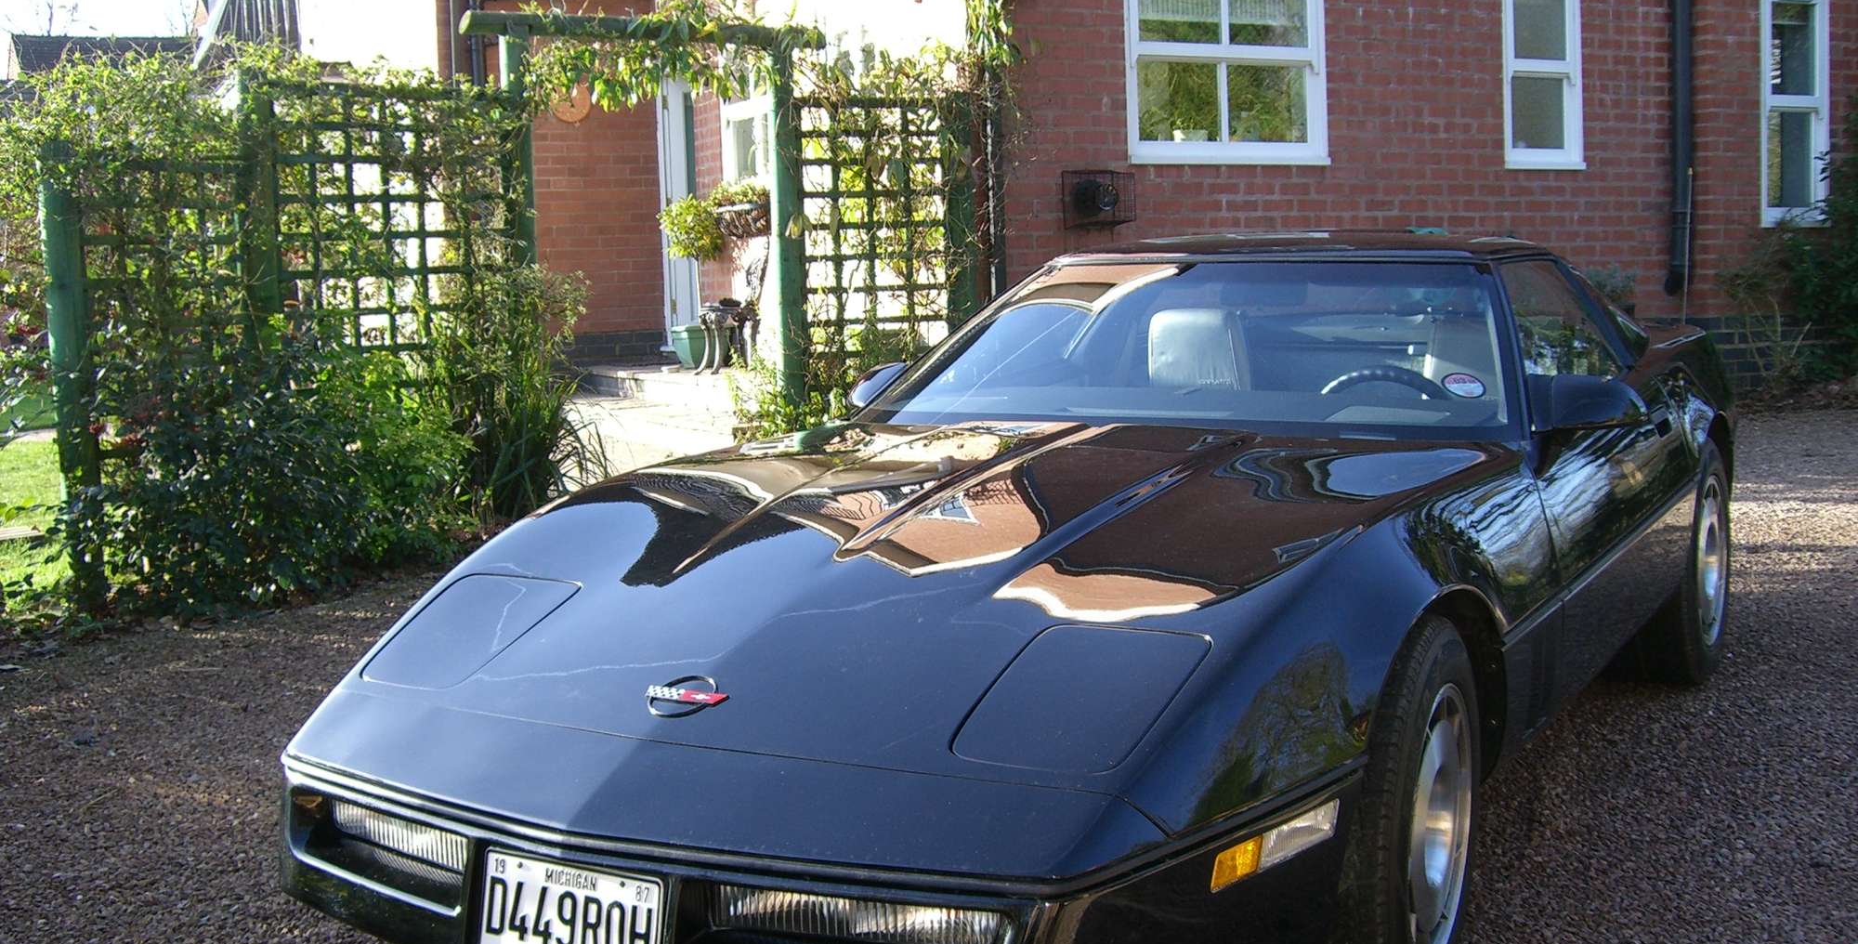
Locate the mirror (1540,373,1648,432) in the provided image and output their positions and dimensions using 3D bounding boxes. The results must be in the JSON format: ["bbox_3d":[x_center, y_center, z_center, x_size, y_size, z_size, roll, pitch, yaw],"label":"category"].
[{"bbox_3d":[1.335,-0.137,4.097,0.210,0.120,0.150,3,9,30],"label":"mirror"}]

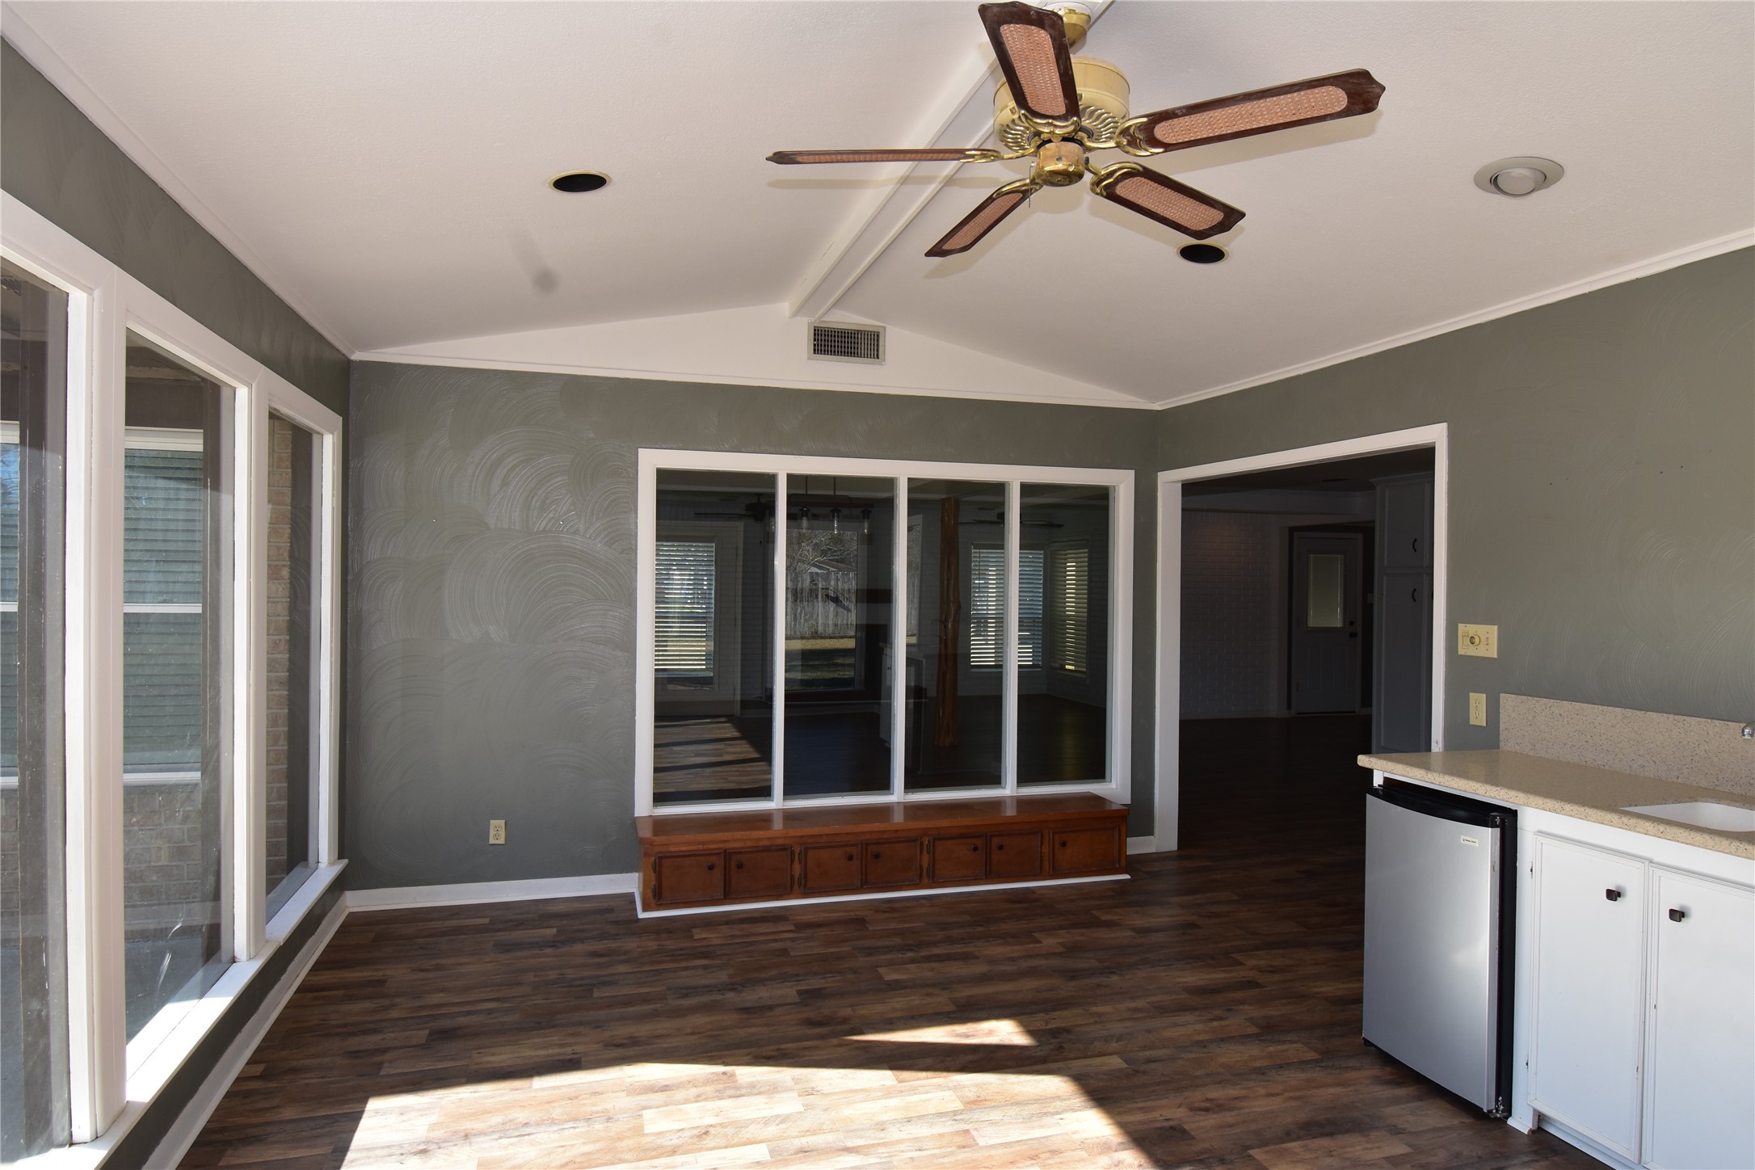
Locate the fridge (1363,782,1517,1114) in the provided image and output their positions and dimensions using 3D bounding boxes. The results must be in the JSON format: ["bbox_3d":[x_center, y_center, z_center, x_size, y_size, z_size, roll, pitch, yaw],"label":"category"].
[{"bbox_3d":[1.856,1.061,2.812,0.521,0.868,0.450,0,1,-18],"label":"fridge"}]

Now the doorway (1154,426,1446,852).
[{"bbox_3d":[1.863,0.436,4.269,0.139,2.081,1.775,0,1,-18],"label":"doorway"}]

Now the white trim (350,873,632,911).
[{"bbox_3d":[-1.730,1.396,4.206,1.234,0.086,0.018,0,1,-14],"label":"white trim"}]

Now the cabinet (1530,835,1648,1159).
[{"bbox_3d":[2.072,1.050,2.463,0.559,0.737,0.279,0,1,-18],"label":"cabinet"}]

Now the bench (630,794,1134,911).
[{"bbox_3d":[0.067,1.276,4.479,2.390,0.358,0.378,0,1,-14],"label":"bench"}]

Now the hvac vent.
[{"bbox_3d":[-0.152,-1.190,4.581,0.385,0.199,0.027,0,1,-14],"label":"hvac vent"}]

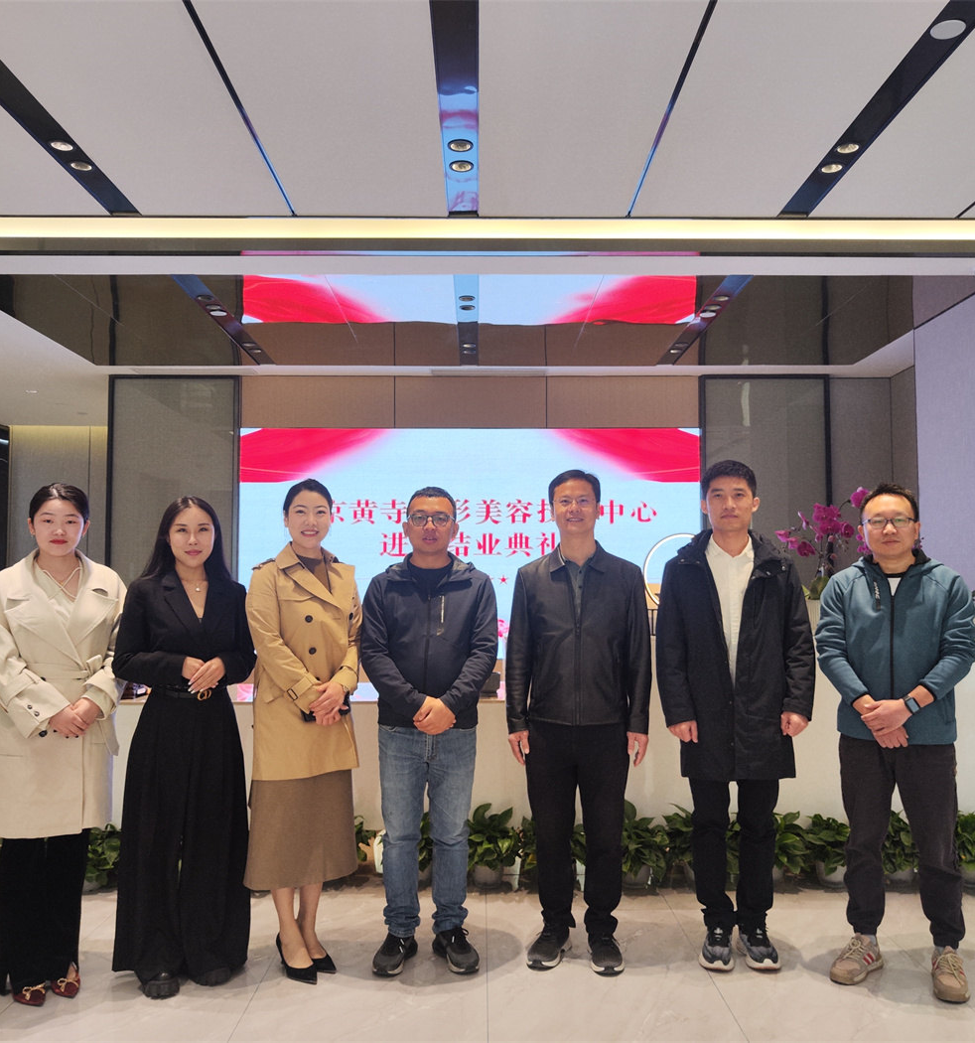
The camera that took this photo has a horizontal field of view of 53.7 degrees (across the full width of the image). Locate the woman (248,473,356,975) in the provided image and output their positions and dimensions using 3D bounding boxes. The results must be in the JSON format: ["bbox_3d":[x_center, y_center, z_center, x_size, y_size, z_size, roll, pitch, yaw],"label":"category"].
[{"bbox_3d":[-0.653,0.698,3.418,0.430,1.701,0.350,2,-4,-28],"label":"woman"}]

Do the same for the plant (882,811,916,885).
[{"bbox_3d":[1.834,1.455,4.300,0.300,0.303,0.300,0,-4,0],"label":"plant"}]

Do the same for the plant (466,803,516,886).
[{"bbox_3d":[0.012,1.426,4.258,0.240,0.346,0.250,0,-3,0],"label":"plant"}]

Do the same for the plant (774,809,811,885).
[{"bbox_3d":[1.328,1.453,4.301,0.237,0.298,0.240,0,-3,0],"label":"plant"}]

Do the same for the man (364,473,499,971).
[{"bbox_3d":[-0.210,0.714,3.482,0.494,1.674,0.340,0,-3,0],"label":"man"}]

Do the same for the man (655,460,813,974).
[{"bbox_3d":[0.907,0.667,3.532,0.570,1.778,0.340,-1,-4,10],"label":"man"}]

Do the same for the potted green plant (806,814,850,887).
[{"bbox_3d":[1.521,1.450,4.271,0.217,0.300,0.230,0,-3,0],"label":"potted green plant"}]

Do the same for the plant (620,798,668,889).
[{"bbox_3d":[0.672,1.421,4.258,0.254,0.356,0.250,0,-3,0],"label":"plant"}]

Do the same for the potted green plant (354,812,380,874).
[{"bbox_3d":[-0.546,1.459,4.324,0.209,0.288,0.220,0,-3,0],"label":"potted green plant"}]

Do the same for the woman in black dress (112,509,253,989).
[{"bbox_3d":[-1.043,0.728,3.323,0.490,1.630,0.370,2,-4,-24],"label":"woman in black dress"}]

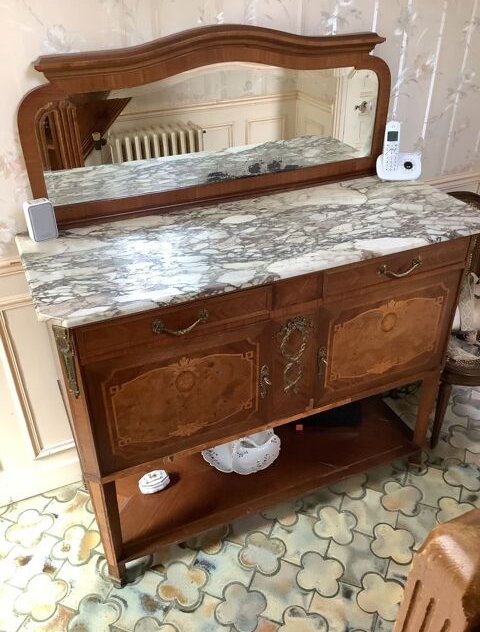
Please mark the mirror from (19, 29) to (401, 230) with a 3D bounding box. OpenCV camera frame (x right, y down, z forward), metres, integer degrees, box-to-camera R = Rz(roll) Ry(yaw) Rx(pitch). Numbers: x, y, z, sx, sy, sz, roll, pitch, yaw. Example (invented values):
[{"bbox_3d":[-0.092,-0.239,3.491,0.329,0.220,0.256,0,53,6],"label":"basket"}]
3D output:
[{"bbox_3d":[-0.032,-0.527,1.536,1.050,0.452,0.060,-14,35,-20],"label":"mirror"}]

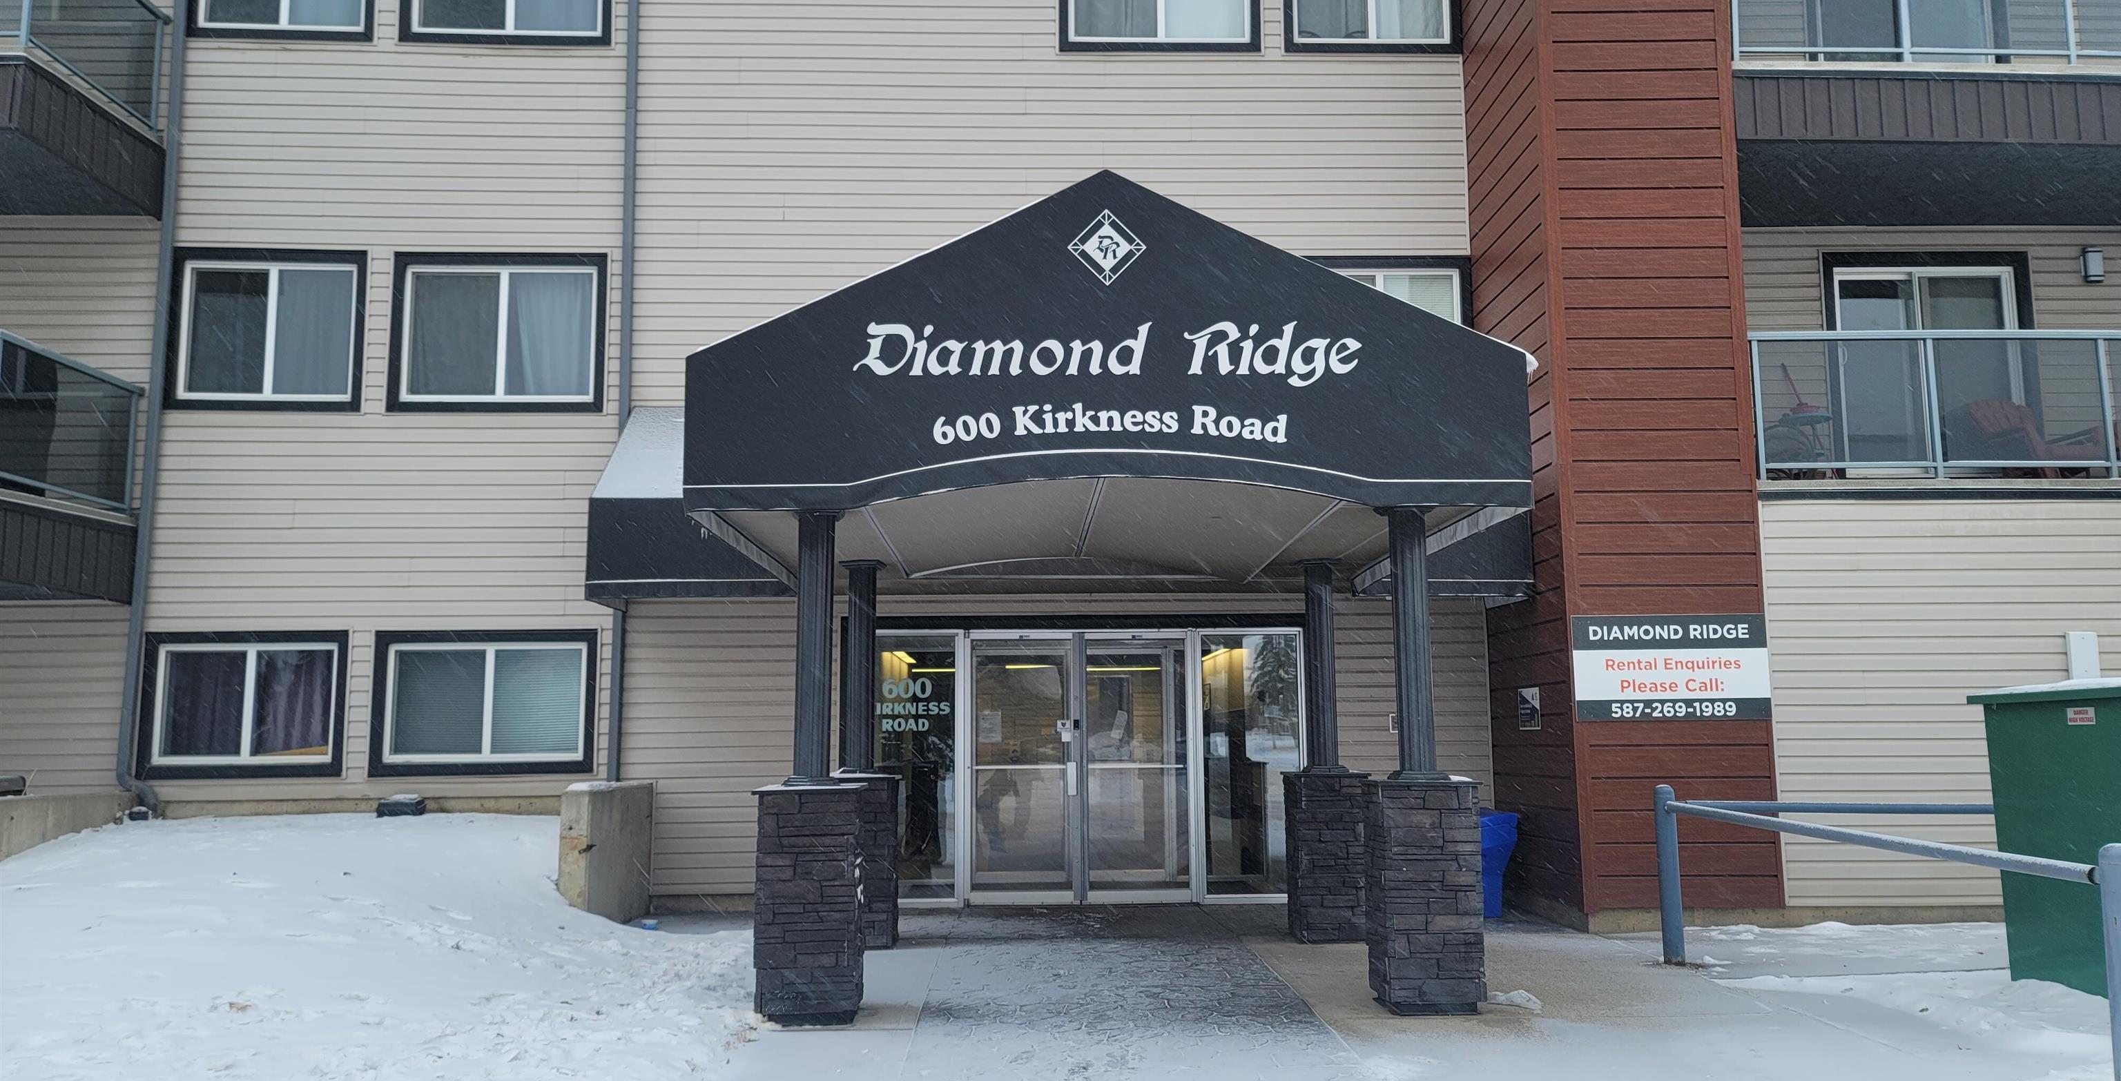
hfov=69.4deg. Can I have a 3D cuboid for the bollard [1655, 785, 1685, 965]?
[{"bbox_3d":[3.593,1.969,9.083,0.120,1.040,0.120,0,-7,-1],"label":"bollard"}]

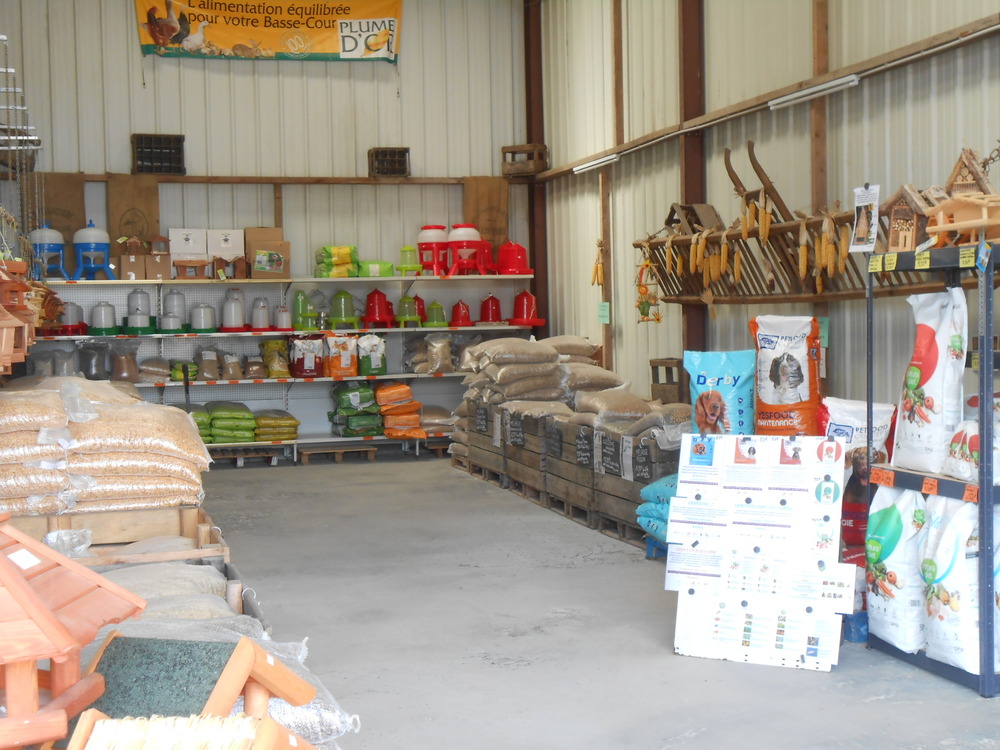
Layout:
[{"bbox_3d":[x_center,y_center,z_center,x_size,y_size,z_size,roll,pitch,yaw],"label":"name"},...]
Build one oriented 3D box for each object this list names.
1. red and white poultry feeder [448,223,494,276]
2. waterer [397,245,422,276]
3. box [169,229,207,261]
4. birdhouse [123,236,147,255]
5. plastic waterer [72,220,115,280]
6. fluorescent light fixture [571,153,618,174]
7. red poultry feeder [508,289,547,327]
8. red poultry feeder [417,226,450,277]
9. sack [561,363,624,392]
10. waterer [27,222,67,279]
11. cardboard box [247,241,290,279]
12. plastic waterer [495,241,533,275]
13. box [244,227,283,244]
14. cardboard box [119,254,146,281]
[{"bbox_3d":[-0.344,-1.357,15.376,0.422,0.563,0.422,-2,3,-14],"label":"red and white poultry feeder"},{"bbox_3d":[-0.969,-1.222,15.170,0.281,0.347,0.281,-2,3,-14],"label":"waterer"},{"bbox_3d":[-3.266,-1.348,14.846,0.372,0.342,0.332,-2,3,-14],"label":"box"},{"bbox_3d":[-3.760,-1.324,14.579,0.184,0.190,0.170,-2,2,-17],"label":"birdhouse"},{"bbox_3d":[-4.173,-1.283,14.557,0.420,0.621,0.430,-2,2,-17],"label":"plastic waterer"},{"bbox_3d":[0.912,-2.013,13.551,0.060,0.070,1.317,-2,3,-14],"label":"fluorescent light fixture"},{"bbox_3d":[0.297,-0.744,15.840,0.447,0.397,0.447,-1,2,0],"label":"red poultry feeder"},{"bbox_3d":[-0.721,-1.363,15.581,0.396,0.557,0.370,-2,2,-17],"label":"red poultry feeder"},{"bbox_3d":[0.786,0.015,12.715,0.623,0.221,0.432,-2,3,-14],"label":"sack"},{"bbox_3d":[-4.603,-1.264,14.430,0.447,0.600,0.430,-2,2,-17],"label":"waterer"},{"bbox_3d":[-2.410,-1.193,14.823,0.397,0.387,0.342,-2,3,-14],"label":"cardboard box"},{"bbox_3d":[0.184,-1.302,15.821,0.402,0.379,0.402,-2,2,-17],"label":"plastic waterer"},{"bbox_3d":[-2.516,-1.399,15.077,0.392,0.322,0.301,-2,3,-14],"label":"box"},{"bbox_3d":[-3.785,-1.099,14.599,0.232,0.249,0.270,-2,2,-17],"label":"cardboard box"}]

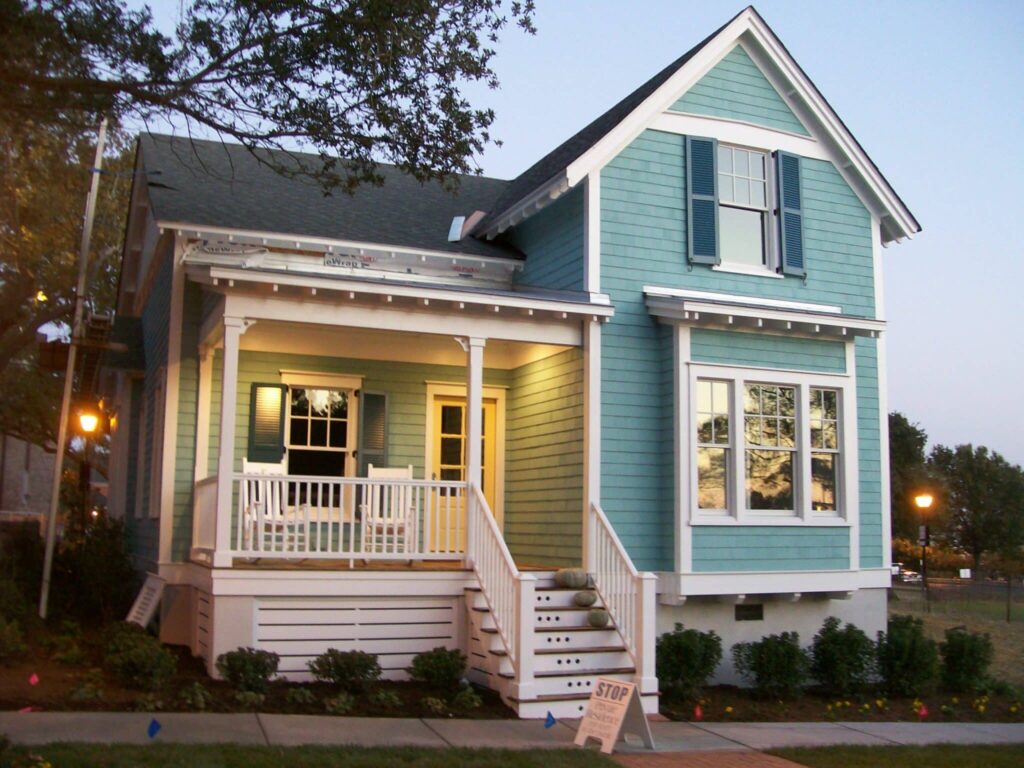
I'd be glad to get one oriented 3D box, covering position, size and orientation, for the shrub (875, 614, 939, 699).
[{"bbox_3d":[4.720,3.226,12.749,0.720,0.920,0.700,4,-8,-21],"label":"shrub"}]

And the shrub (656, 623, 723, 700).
[{"bbox_3d":[1.863,2.983,11.487,0.704,0.816,0.673,1,-7,0],"label":"shrub"}]

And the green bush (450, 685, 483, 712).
[{"bbox_3d":[-0.434,2.995,10.202,0.280,0.220,0.270,4,-8,-21],"label":"green bush"}]

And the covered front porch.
[{"bbox_3d":[-1.486,0.319,12.834,4.650,3.760,2.800,4,-8,-23],"label":"covered front porch"}]

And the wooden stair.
[{"bbox_3d":[0.461,2.577,10.849,1.581,1.285,1.479,4,-8,-22],"label":"wooden stair"}]

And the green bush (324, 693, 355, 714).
[{"bbox_3d":[-1.503,2.755,9.297,0.260,0.185,0.260,4,-8,-21],"label":"green bush"}]

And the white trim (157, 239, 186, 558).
[{"bbox_3d":[-3.984,0.151,12.490,0.148,3.774,0.102,4,-8,-22],"label":"white trim"}]

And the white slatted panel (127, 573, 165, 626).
[{"bbox_3d":[-4.199,2.629,12.214,0.480,0.870,0.600,7,-9,-39],"label":"white slatted panel"}]

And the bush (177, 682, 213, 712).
[{"bbox_3d":[-2.786,2.729,9.366,0.320,0.260,0.300,4,-8,-23],"label":"bush"}]

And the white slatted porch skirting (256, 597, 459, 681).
[{"bbox_3d":[-1.586,2.668,11.176,2.168,0.864,0.050,4,-8,-21],"label":"white slatted porch skirting"}]

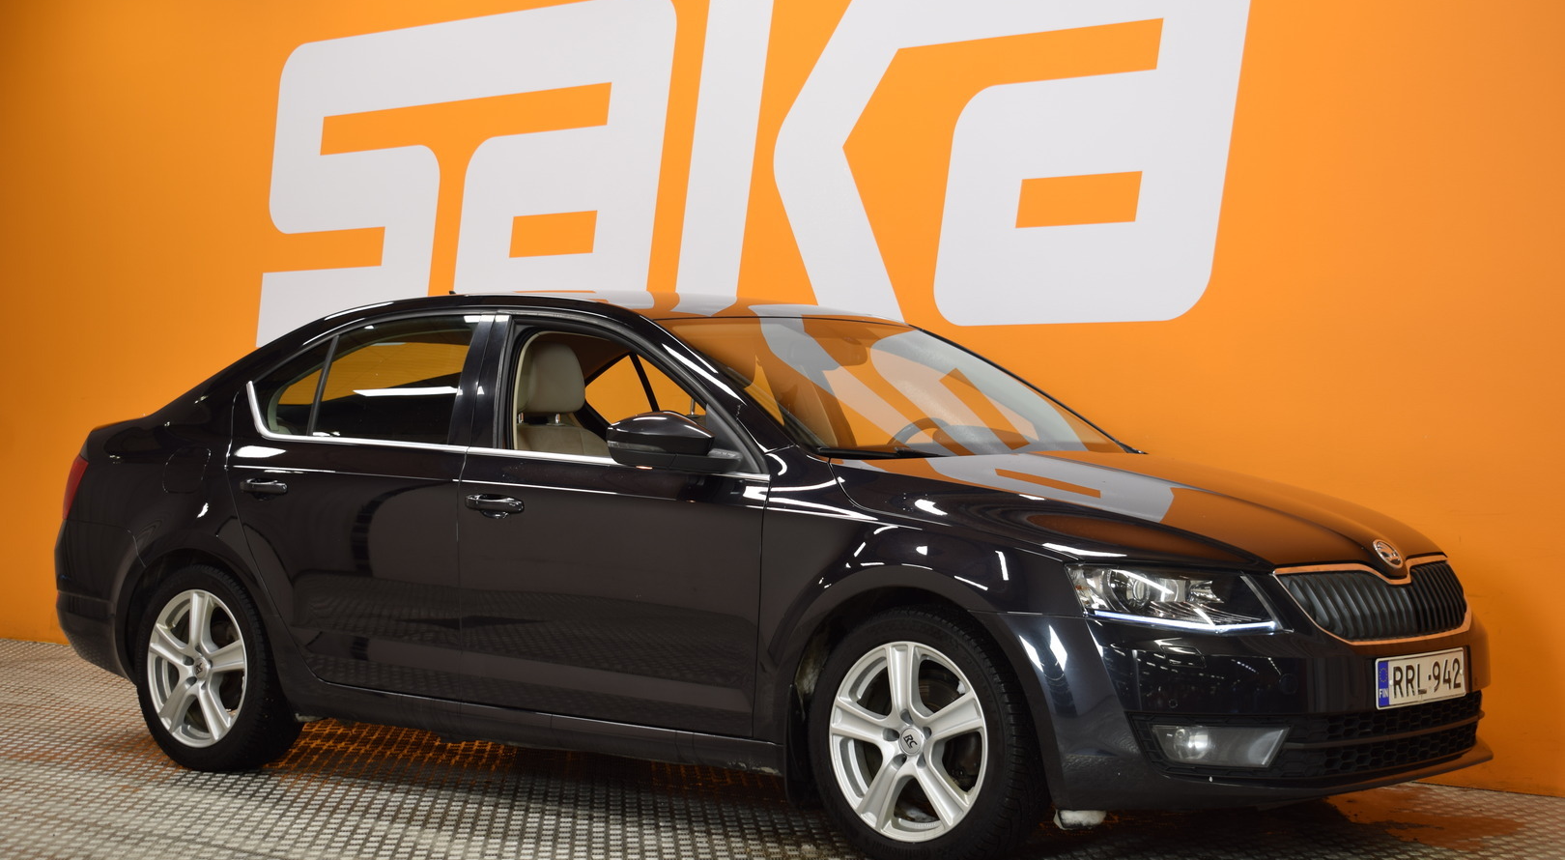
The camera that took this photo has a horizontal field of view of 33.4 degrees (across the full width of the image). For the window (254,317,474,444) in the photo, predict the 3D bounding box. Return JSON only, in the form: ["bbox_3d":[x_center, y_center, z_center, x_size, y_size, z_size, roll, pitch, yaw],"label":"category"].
[{"bbox_3d":[-1.213,-0.154,7.533,0.950,0.400,0.060,0,-27,43],"label":"window"}]

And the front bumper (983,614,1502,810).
[{"bbox_3d":[1.287,0.637,6.402,0.690,0.450,1.790,0,0,40],"label":"front bumper"}]

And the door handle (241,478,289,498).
[{"bbox_3d":[-1.505,0.166,7.593,0.208,0.056,0.055,0,0,40],"label":"door handle"}]

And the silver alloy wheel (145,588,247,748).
[{"bbox_3d":[-1.698,0.717,7.912,0.470,0.470,0.200,0,0,40],"label":"silver alloy wheel"}]

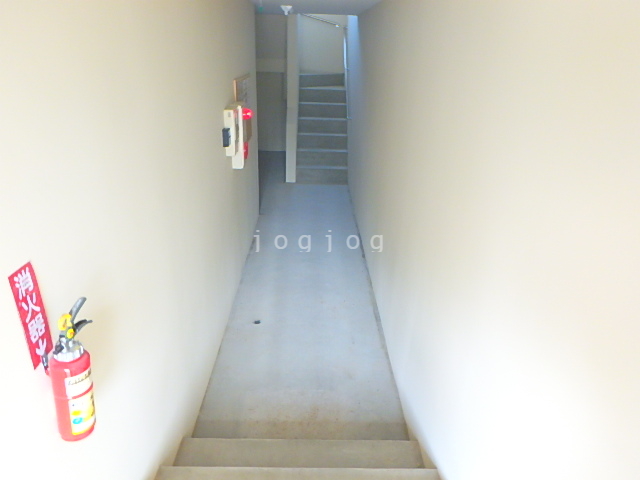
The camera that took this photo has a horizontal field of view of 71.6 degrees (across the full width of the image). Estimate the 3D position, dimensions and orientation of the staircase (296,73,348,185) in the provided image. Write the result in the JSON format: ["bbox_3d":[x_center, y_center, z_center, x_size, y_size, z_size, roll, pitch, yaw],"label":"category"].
[{"bbox_3d":[0.046,-1.926,7.497,0.820,1.480,1.950,2,24,-2],"label":"staircase"}]

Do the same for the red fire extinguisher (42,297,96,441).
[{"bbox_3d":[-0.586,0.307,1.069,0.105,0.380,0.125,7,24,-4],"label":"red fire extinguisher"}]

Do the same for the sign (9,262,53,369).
[{"bbox_3d":[-0.646,0.173,1.004,0.008,0.240,0.079,2,24,-2],"label":"sign"}]

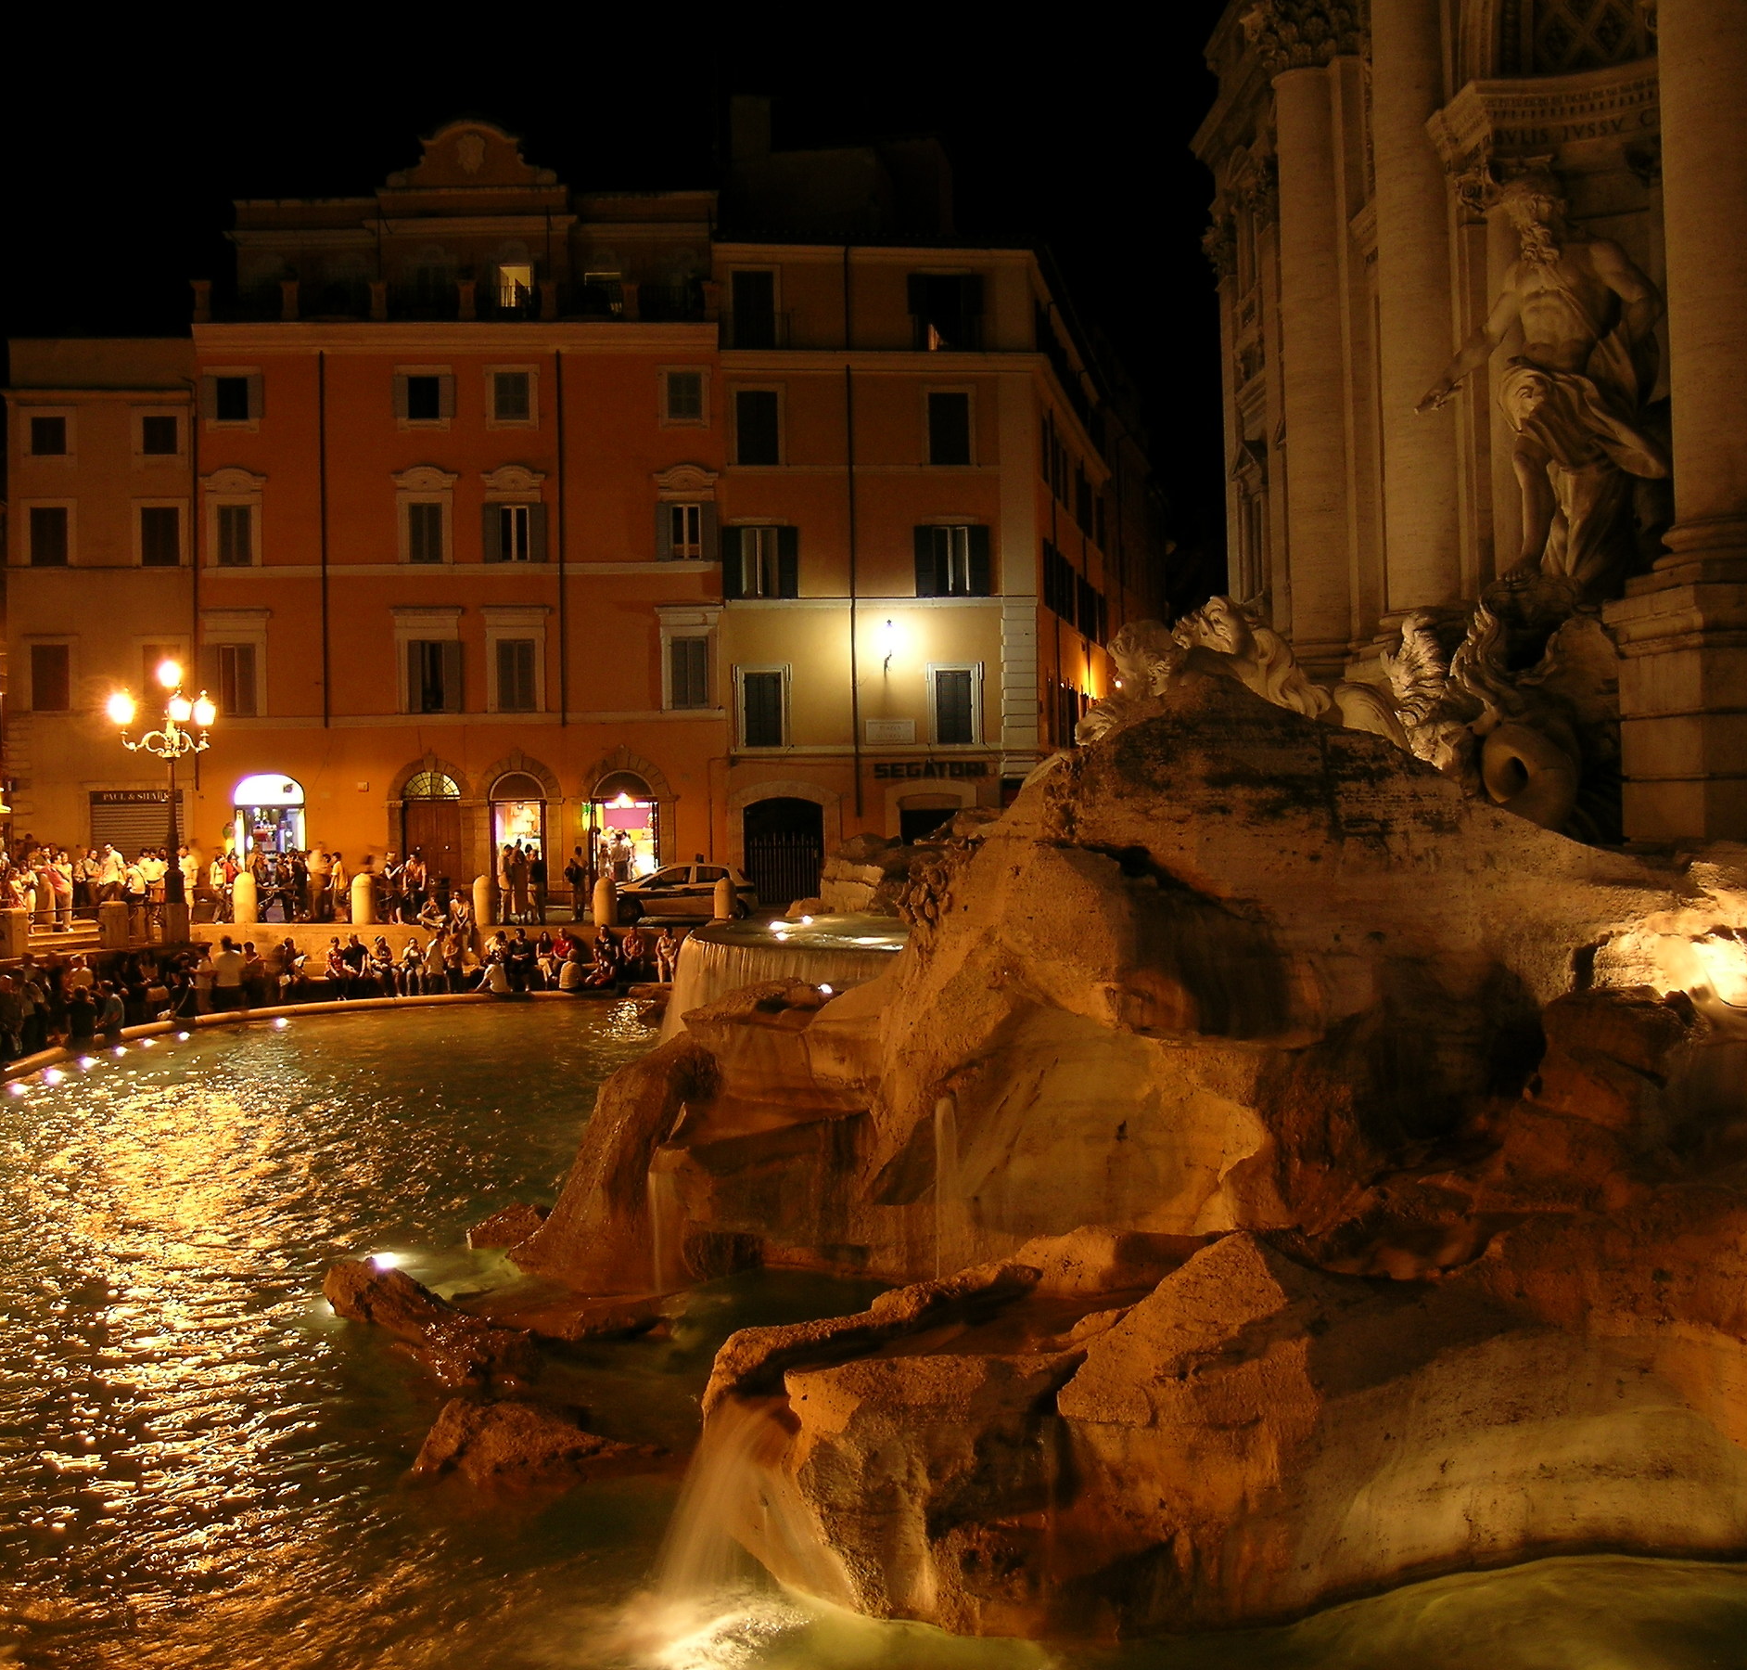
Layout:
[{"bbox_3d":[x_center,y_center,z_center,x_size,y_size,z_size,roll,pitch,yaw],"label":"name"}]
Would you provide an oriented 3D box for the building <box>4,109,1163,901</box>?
[{"bbox_3d":[-8.400,-9.850,63.500,34.000,24.200,21.000,-1,0,-5],"label":"building"}]

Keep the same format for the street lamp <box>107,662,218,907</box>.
[{"bbox_3d":[-15.750,-1.050,39.900,2.250,5.600,2.150,-1,0,0],"label":"street lamp"}]

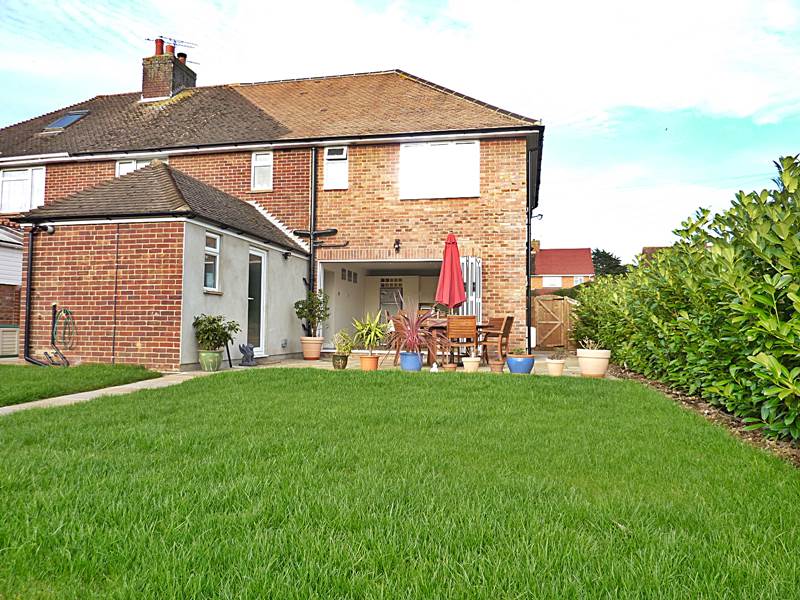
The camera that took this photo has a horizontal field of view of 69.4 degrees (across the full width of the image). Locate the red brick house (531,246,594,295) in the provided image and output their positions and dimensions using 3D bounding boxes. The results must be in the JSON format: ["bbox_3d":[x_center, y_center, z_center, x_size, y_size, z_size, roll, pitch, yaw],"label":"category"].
[{"bbox_3d":[14.271,-0.673,56.743,8.500,8.400,8.000,0,-3,12],"label":"red brick house"}]

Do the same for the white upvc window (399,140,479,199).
[{"bbox_3d":[0.881,-2.842,12.777,1.795,1.370,0.100,0,-3,12],"label":"white upvc window"}]

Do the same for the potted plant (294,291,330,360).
[{"bbox_3d":[-1.696,0.494,11.200,0.684,1.357,0.660,0,-3,12],"label":"potted plant"}]

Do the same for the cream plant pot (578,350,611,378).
[{"bbox_3d":[2.772,0.895,8.250,0.480,0.385,0.480,0,-3,12],"label":"cream plant pot"}]

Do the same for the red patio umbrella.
[{"bbox_3d":[0.897,-0.011,10.244,0.550,2.316,0.550,0,-3,12],"label":"red patio umbrella"}]

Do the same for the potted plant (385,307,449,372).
[{"bbox_3d":[0.240,0.544,8.707,0.970,1.068,0.920,0,-3,12],"label":"potted plant"}]

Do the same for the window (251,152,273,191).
[{"bbox_3d":[-3.239,-3.018,13.596,0.552,0.942,0.100,0,-3,12],"label":"window"}]

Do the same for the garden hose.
[{"bbox_3d":[-5.095,0.449,8.787,0.400,0.638,0.130,0,-3,12],"label":"garden hose"}]

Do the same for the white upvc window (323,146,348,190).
[{"bbox_3d":[-1.451,-3.000,13.205,0.585,1.008,0.100,0,-3,12],"label":"white upvc window"}]

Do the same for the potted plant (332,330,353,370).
[{"bbox_3d":[-0.891,0.778,8.950,0.304,0.612,0.300,1,-3,0],"label":"potted plant"}]

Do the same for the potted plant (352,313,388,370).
[{"bbox_3d":[-0.447,0.632,8.750,0.534,0.886,0.520,1,-3,0],"label":"potted plant"}]

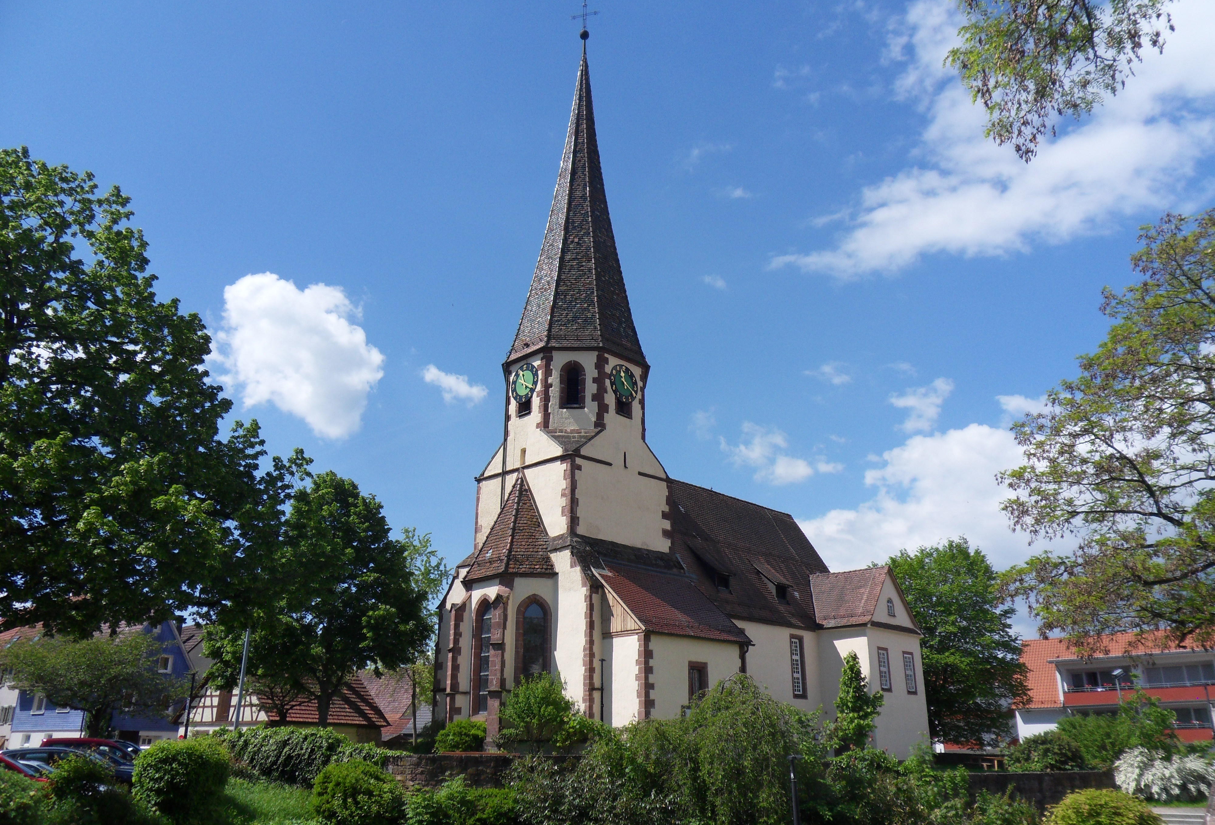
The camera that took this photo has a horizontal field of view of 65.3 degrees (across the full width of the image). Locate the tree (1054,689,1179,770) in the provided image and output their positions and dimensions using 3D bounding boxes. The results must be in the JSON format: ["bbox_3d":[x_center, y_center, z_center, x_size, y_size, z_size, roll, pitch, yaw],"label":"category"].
[{"bbox_3d":[22.759,14.205,42.165,5.200,3.480,4.200,-10,-22,25],"label":"tree"}]

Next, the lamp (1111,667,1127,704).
[{"bbox_3d":[25.383,15.139,46.605,0.450,5.050,0.600,14,-24,-34],"label":"lamp"}]

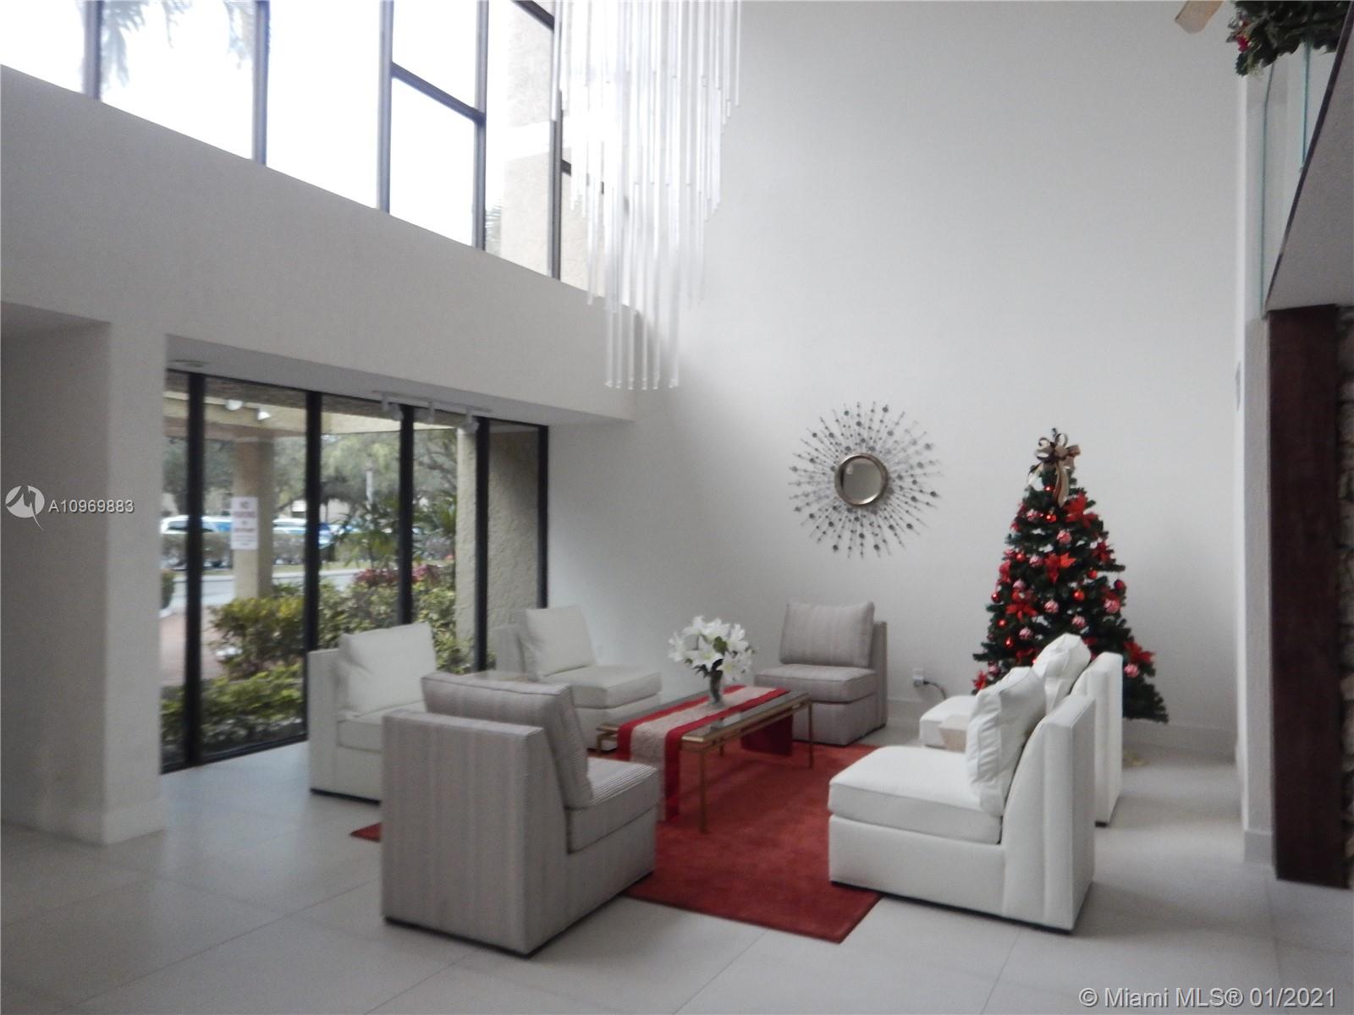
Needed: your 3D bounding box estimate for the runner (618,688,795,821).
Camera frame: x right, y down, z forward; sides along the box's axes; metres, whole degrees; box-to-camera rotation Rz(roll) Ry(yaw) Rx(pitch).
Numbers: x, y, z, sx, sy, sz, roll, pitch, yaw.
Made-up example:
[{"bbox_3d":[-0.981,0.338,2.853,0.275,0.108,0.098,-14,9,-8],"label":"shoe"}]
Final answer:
[{"bbox_3d":[0.221,1.312,5.257,0.367,0.409,1.514,-1,-1,29],"label":"runner"}]

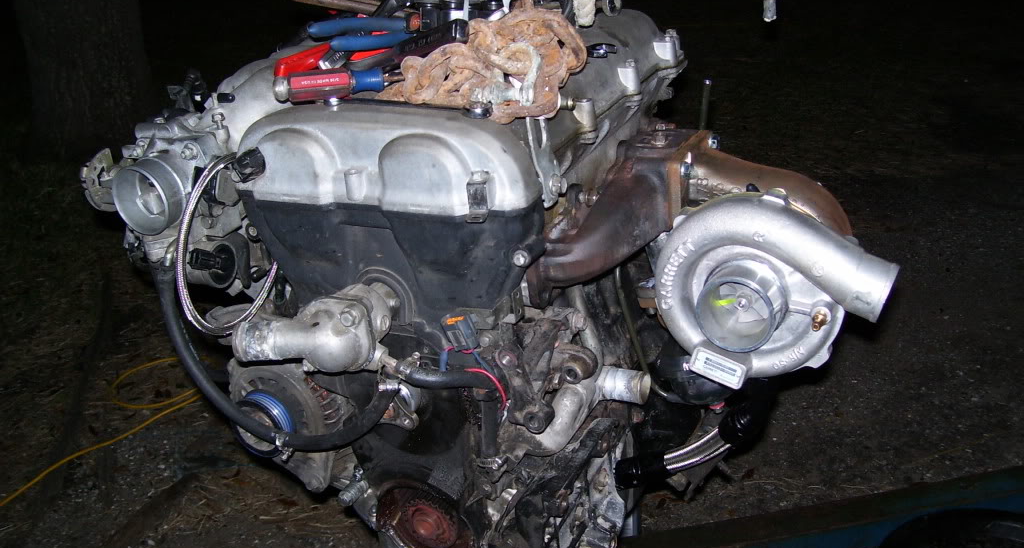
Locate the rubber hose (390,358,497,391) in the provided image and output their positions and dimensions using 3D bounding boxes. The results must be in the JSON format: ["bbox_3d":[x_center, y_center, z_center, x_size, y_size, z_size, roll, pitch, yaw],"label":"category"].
[{"bbox_3d":[-0.061,0.087,0.923,0.095,0.028,0.028,2,22,9],"label":"rubber hose"}]

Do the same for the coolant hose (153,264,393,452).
[{"bbox_3d":[-0.225,0.074,0.953,0.245,0.160,0.095,6,23,20],"label":"coolant hose"}]

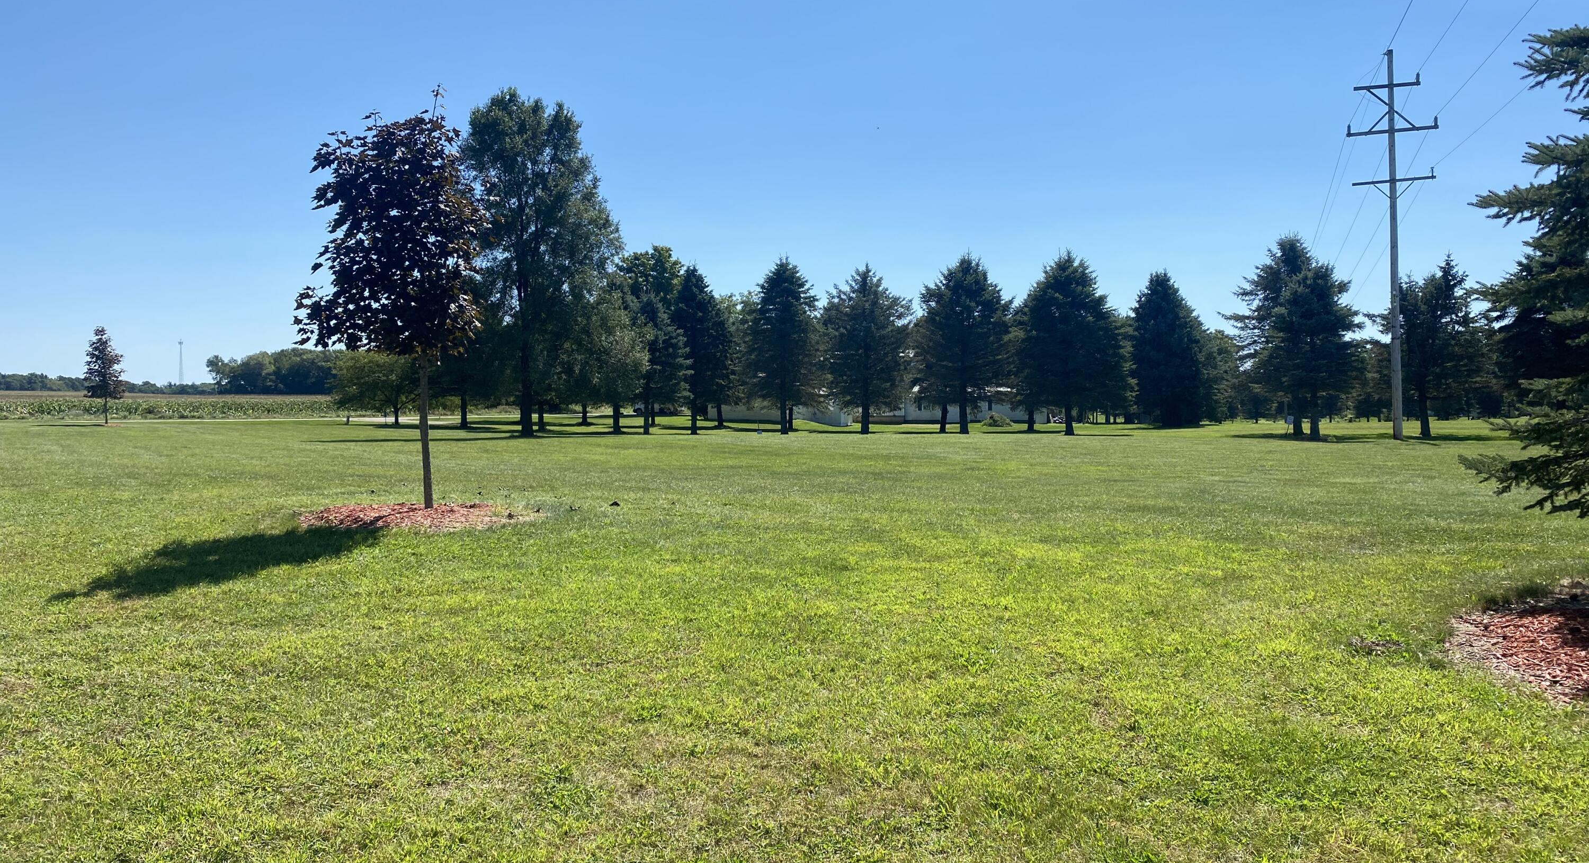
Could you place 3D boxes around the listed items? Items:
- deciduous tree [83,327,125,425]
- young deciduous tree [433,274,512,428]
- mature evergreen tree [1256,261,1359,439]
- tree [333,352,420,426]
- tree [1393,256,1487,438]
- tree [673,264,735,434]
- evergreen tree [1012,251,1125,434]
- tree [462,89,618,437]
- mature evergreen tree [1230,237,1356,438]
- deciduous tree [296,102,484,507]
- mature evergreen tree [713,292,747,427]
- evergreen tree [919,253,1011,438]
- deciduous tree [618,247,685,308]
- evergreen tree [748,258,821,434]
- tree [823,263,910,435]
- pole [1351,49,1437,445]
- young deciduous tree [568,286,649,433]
[{"bbox_3d":[-38.204,-3.081,65.911,2.299,5.411,2.299,-1,2,-30],"label":"deciduous tree"},{"bbox_3d":[-17.100,-4.280,63.000,4.260,8.160,4.260,0,2,0],"label":"young deciduous tree"},{"bbox_3d":[18.257,-2.858,42.395,3.614,6.383,3.614,1,2,23],"label":"mature evergreen tree"},{"bbox_3d":[-24.170,-2.490,70.000,5.900,4.260,5.900,0,2,0],"label":"tree"},{"bbox_3d":[27.750,-3.690,52.000,4.810,7.920,4.810,0,2,0],"label":"tree"},{"bbox_3d":[-4.128,-3.690,53.875,2.877,7.664,2.877,0,2,-4],"label":"tree"},{"bbox_3d":[11.720,-3.790,51.000,4.830,7.850,4.830,0,2,0],"label":"evergreen tree"},{"bbox_3d":[-11.301,-7.425,52.749,6.788,15.355,6.788,0,2,-12],"label":"tree"},{"bbox_3d":[19.911,-3.758,47.370,5.013,7.965,5.013,1,2,23],"label":"mature evergreen tree"},{"bbox_3d":[-5.341,-1.684,15.712,2.477,5.393,2.477,-1,2,-19],"label":"deciduous tree"},{"bbox_3d":[-4.023,-3.907,64.880,2.930,7.345,2.930,0,2,-4],"label":"mature evergreen tree"},{"bbox_3d":[7.525,-3.840,52.870,4.127,7.959,4.127,0,2,8],"label":"evergreen tree"},{"bbox_3d":[-8.150,-5.510,69.000,5.170,10.440,5.170,0,2,0],"label":"deciduous tree"},{"bbox_3d":[-0.420,-3.850,54.000,3.480,7.980,3.480,0,2,0],"label":"evergreen tree"},{"bbox_3d":[3.220,-3.640,53.000,3.970,7.550,3.970,0,2,0],"label":"tree"},{"bbox_3d":[21.374,-6.580,42.274,2.950,13.831,0.400,1,2,21],"label":"pole"},{"bbox_3d":[-8.550,-3.300,55.000,3.780,6.840,3.780,0,2,0],"label":"young deciduous tree"}]

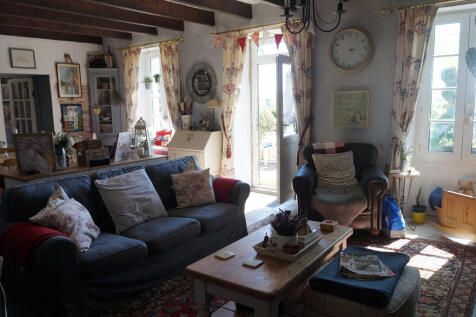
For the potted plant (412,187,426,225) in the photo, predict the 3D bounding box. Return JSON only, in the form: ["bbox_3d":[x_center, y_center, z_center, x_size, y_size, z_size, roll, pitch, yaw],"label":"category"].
[{"bbox_3d":[2.163,0.548,4.232,0.147,0.433,0.140,6,13,36],"label":"potted plant"}]

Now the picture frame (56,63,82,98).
[{"bbox_3d":[-3.143,-1.449,6.669,0.025,0.621,0.444,6,13,36],"label":"picture frame"}]

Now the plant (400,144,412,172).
[{"bbox_3d":[1.850,0.010,3.925,0.115,0.280,0.115,5,12,34],"label":"plant"}]

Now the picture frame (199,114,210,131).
[{"bbox_3d":[-0.544,-0.569,5.800,0.170,0.252,0.120,6,13,36],"label":"picture frame"}]

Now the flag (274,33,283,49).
[{"bbox_3d":[0.547,-1.574,4.781,0.130,0.215,0.012,6,13,36],"label":"flag"}]

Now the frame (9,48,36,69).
[{"bbox_3d":[-3.372,-1.569,5.618,0.025,0.290,0.370,5,12,34],"label":"frame"}]

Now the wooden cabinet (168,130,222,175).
[{"bbox_3d":[-0.693,0.039,5.901,0.787,0.973,0.448,6,13,36],"label":"wooden cabinet"}]

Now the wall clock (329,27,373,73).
[{"bbox_3d":[1.365,-1.326,4.342,0.525,0.525,0.060,6,13,36],"label":"wall clock"}]

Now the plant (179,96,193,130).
[{"bbox_3d":[-0.860,-0.722,5.762,0.210,0.535,0.210,5,12,34],"label":"plant"}]

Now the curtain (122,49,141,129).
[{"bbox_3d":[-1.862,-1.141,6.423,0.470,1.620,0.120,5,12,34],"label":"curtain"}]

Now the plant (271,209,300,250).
[{"bbox_3d":[0.333,0.495,2.580,0.200,0.280,0.195,-2,10,0],"label":"plant"}]

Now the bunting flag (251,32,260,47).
[{"bbox_3d":[0.247,-1.663,4.988,0.130,0.190,0.012,6,13,36],"label":"bunting flag"}]

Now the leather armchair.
[{"bbox_3d":[1.250,0.311,4.319,0.970,0.910,0.800,2,11,19],"label":"leather armchair"}]

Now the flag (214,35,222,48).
[{"bbox_3d":[-0.278,-1.704,5.209,0.115,0.185,0.040,5,12,34],"label":"flag"}]

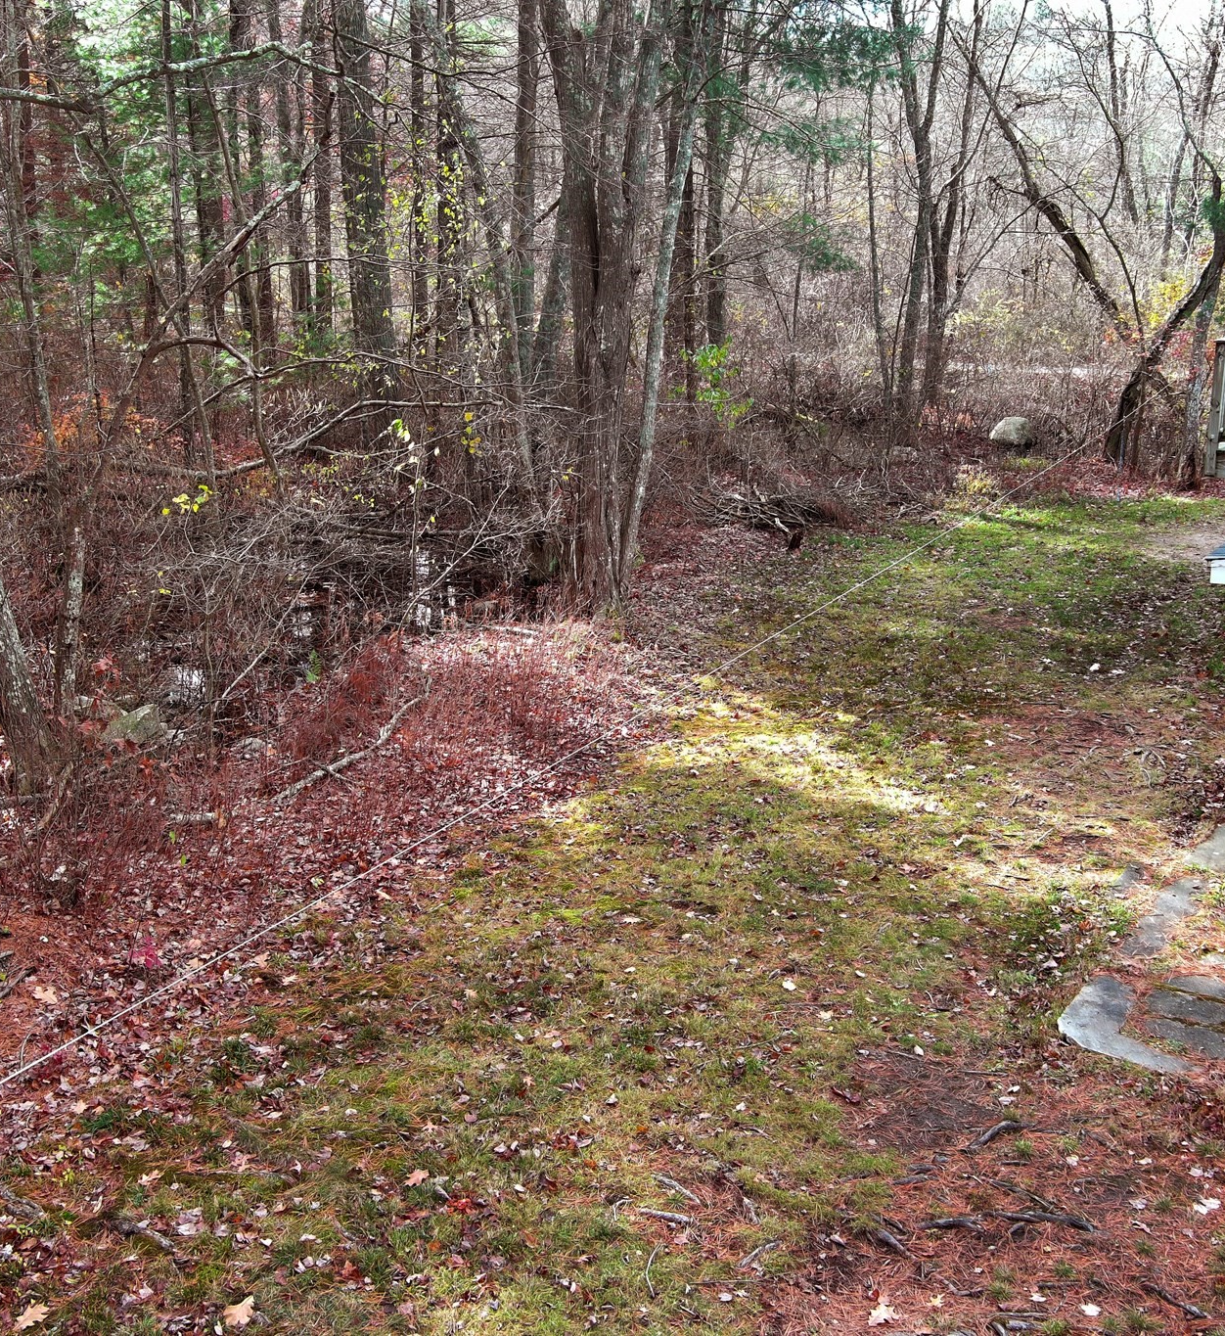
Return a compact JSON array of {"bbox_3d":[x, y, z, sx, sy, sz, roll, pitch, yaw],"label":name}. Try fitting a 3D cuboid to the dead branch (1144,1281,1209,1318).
[{"bbox_3d":[2.266,2.555,6.505,0.080,0.045,0.294,-14,21,-42],"label":"dead branch"}]

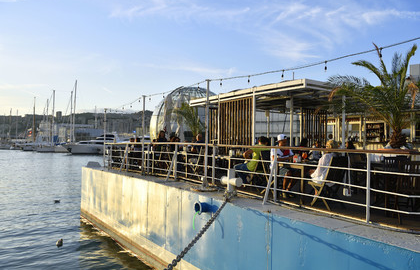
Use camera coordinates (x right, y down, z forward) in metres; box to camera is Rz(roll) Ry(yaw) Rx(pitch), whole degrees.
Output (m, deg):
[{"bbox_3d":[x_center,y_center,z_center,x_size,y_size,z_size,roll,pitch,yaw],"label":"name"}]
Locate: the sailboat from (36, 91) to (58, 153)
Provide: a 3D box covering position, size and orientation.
[{"bbox_3d":[-51.700,-4.300,119.000,4.100,19.600,12.500,0,-1,9],"label":"sailboat"}]

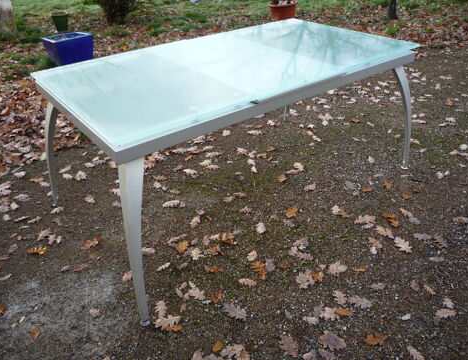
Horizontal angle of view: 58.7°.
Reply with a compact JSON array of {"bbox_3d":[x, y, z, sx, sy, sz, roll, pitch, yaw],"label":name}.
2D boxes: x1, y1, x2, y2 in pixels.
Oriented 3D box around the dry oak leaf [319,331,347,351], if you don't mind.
[{"bbox_3d":[0.364,0.600,1.541,0.096,0.018,0.064,16,36,25],"label":"dry oak leaf"}]

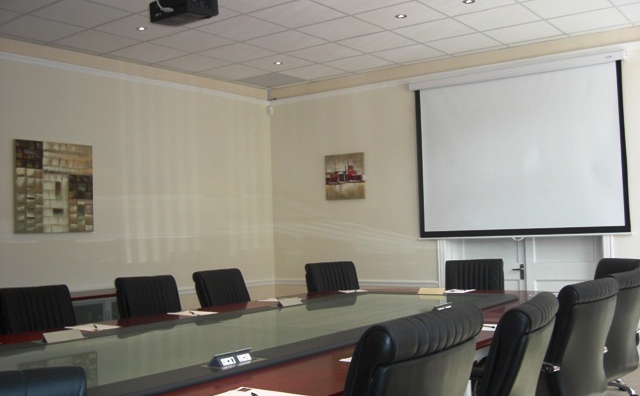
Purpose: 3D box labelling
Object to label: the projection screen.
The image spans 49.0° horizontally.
[{"bbox_3d":[1.868,-0.418,6.827,2.110,1.590,0.070,-4,-3,36],"label":"projection screen"}]

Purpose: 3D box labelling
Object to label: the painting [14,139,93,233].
[{"bbox_3d":[-2.357,-0.090,6.255,0.035,0.800,0.790,-4,-3,36],"label":"painting"}]

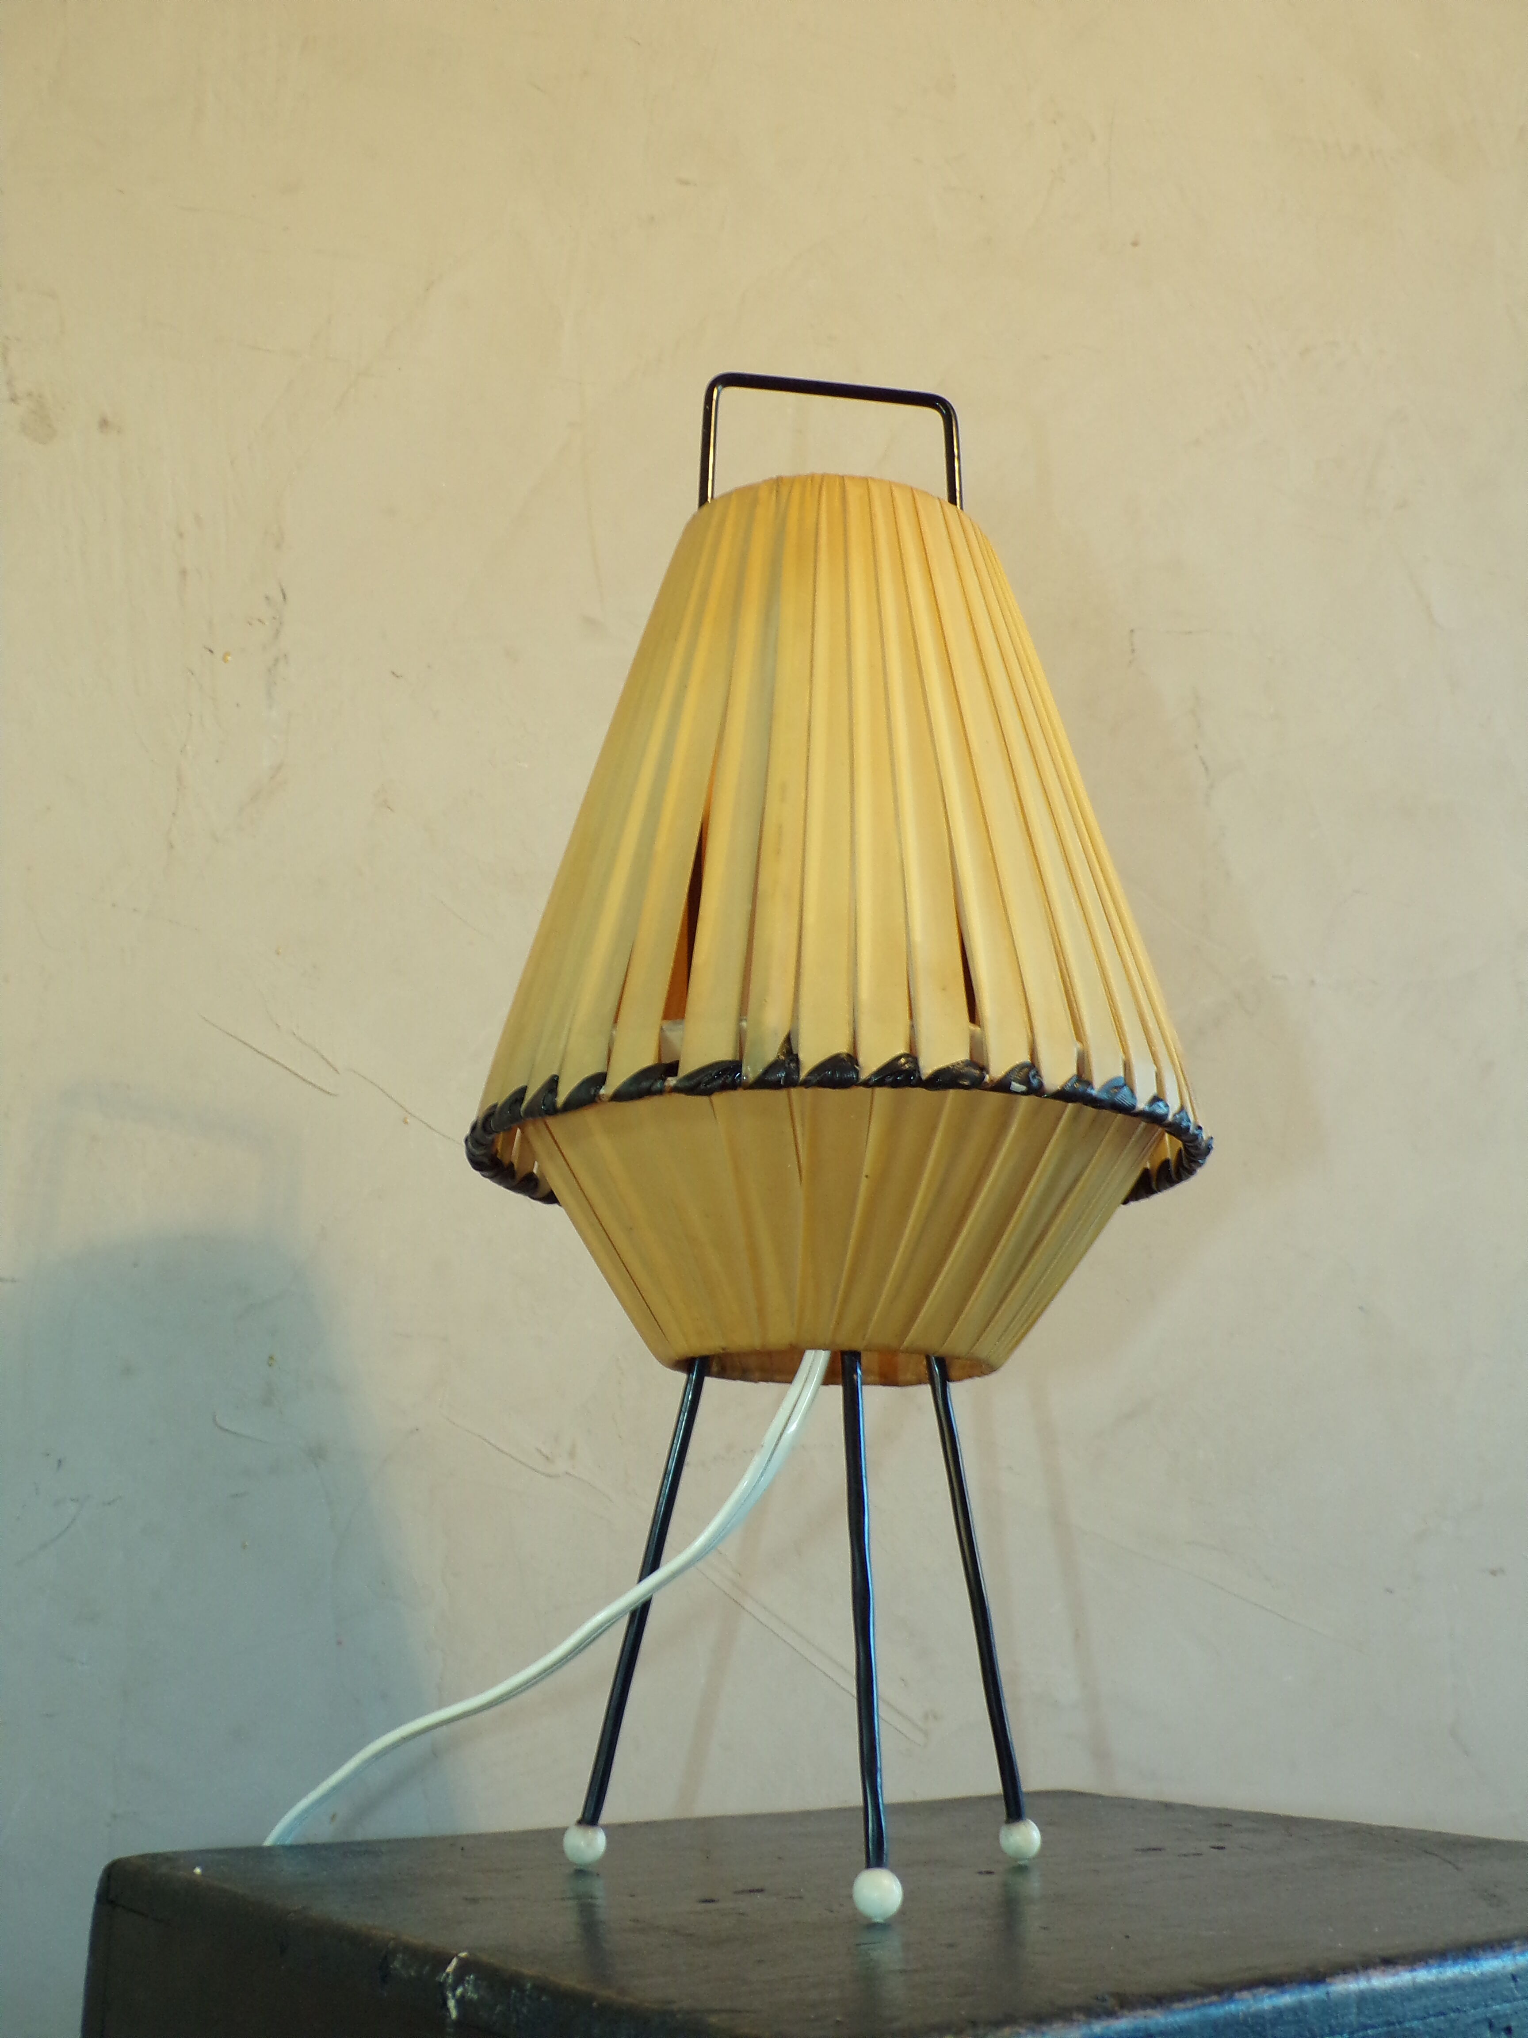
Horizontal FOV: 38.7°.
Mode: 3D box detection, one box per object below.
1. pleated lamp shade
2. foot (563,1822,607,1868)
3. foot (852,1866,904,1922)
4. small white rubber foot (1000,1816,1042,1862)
[{"bbox_3d":[0.019,-0.022,0.596,0.198,0.235,0.198,0,-15,0],"label":"pleated lamp shade"},{"bbox_3d":[-0.046,0.212,0.560,0.012,0.012,0.012,0,-15,0],"label":"foot"},{"bbox_3d":[0.025,0.190,0.472,0.012,0.012,0.012,0,-15,0],"label":"foot"},{"bbox_3d":[0.068,0.217,0.575,0.012,0.012,0.012,0,-15,0],"label":"small white rubber foot"}]

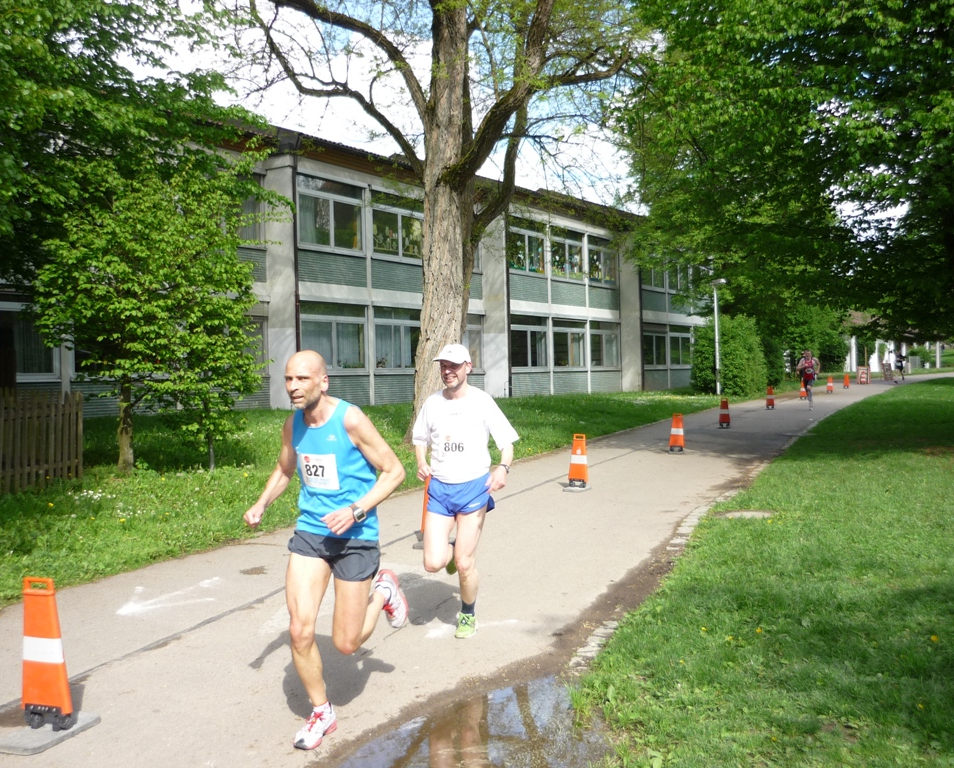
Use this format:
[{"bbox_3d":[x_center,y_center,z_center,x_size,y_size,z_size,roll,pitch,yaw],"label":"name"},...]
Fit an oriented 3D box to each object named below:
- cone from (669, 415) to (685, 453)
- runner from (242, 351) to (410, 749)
[{"bbox_3d":[3.585,0.896,17.500,0.270,0.700,0.380,-1,1,23],"label":"cone"},{"bbox_3d":[-0.691,0.723,4.480,0.630,1.730,0.770,-1,1,24],"label":"runner"}]

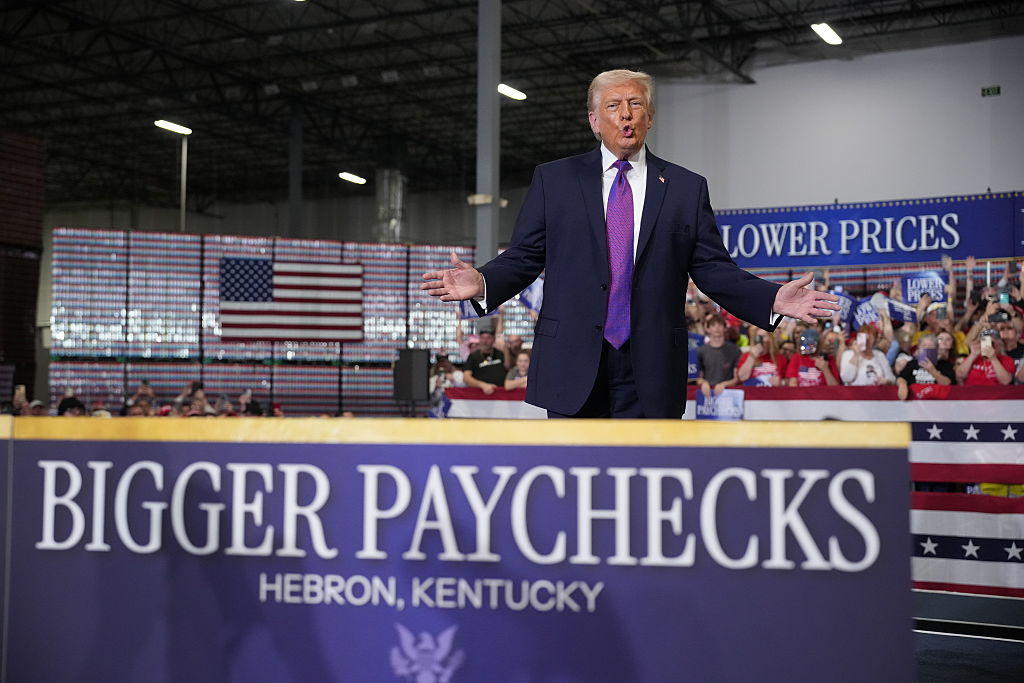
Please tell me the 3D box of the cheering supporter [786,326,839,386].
[{"bbox_3d":[2.790,0.703,12.163,0.510,1.640,0.450,-1,-3,20],"label":"cheering supporter"}]

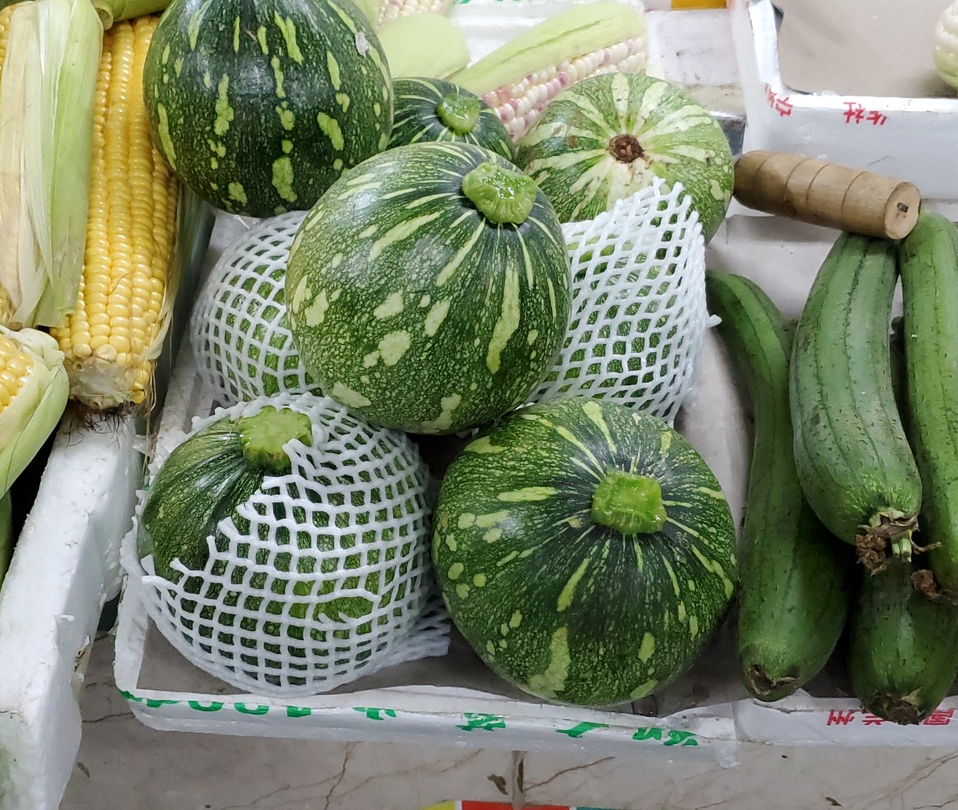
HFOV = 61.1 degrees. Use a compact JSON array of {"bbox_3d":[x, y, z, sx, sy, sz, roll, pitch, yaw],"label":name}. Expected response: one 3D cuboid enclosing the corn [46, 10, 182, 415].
[{"bbox_3d":[-0.189,-0.115,0.433,0.056,0.056,0.230,-3,73,-3],"label":"corn"}]

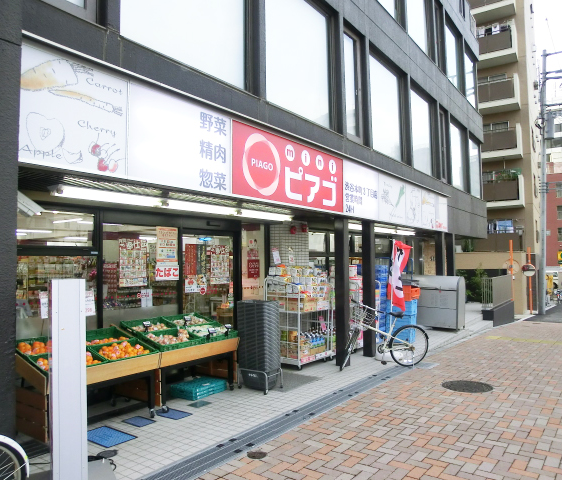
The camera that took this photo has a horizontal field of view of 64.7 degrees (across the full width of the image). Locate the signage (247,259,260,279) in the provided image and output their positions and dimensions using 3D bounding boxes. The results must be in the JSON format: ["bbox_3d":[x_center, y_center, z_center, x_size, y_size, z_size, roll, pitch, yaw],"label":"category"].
[{"bbox_3d":[-0.461,0.490,7.494,0.020,0.320,0.290,-4,-4,37],"label":"signage"}]

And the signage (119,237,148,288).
[{"bbox_3d":[-1.946,0.305,5.869,0.020,0.623,0.430,-4,-4,36],"label":"signage"}]

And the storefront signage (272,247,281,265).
[{"bbox_3d":[-0.075,0.257,7.361,0.020,0.280,0.190,-4,-4,37],"label":"storefront signage"}]

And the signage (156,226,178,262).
[{"bbox_3d":[-1.617,0.078,6.334,0.020,0.529,0.385,-4,-4,36],"label":"signage"}]

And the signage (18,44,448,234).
[{"bbox_3d":[1.190,-0.820,7.445,0.150,0.898,10.488,-4,-4,36],"label":"signage"}]

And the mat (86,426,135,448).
[{"bbox_3d":[-1.686,1.895,4.307,0.550,0.020,0.310,-4,-4,37],"label":"mat"}]

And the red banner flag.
[{"bbox_3d":[2.068,0.632,7.680,0.420,1.250,0.120,0,-4,-18],"label":"red banner flag"}]

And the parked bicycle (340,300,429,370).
[{"bbox_3d":[1.548,1.474,6.878,1.580,1.040,0.580,-1,-3,-12],"label":"parked bicycle"}]

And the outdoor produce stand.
[{"bbox_3d":[-1.678,1.459,5.308,0.920,0.920,2.620,-4,-4,36],"label":"outdoor produce stand"}]

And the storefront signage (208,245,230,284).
[{"bbox_3d":[-0.943,0.384,6.871,0.020,0.590,0.410,-4,-4,37],"label":"storefront signage"}]

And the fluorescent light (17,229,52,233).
[{"bbox_3d":[-6.348,-0.223,11.299,0.120,0.080,1.200,-4,-4,37],"label":"fluorescent light"}]

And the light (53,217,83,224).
[{"bbox_3d":[-5.291,-0.459,11.026,1.200,0.070,0.100,-4,-4,36],"label":"light"}]

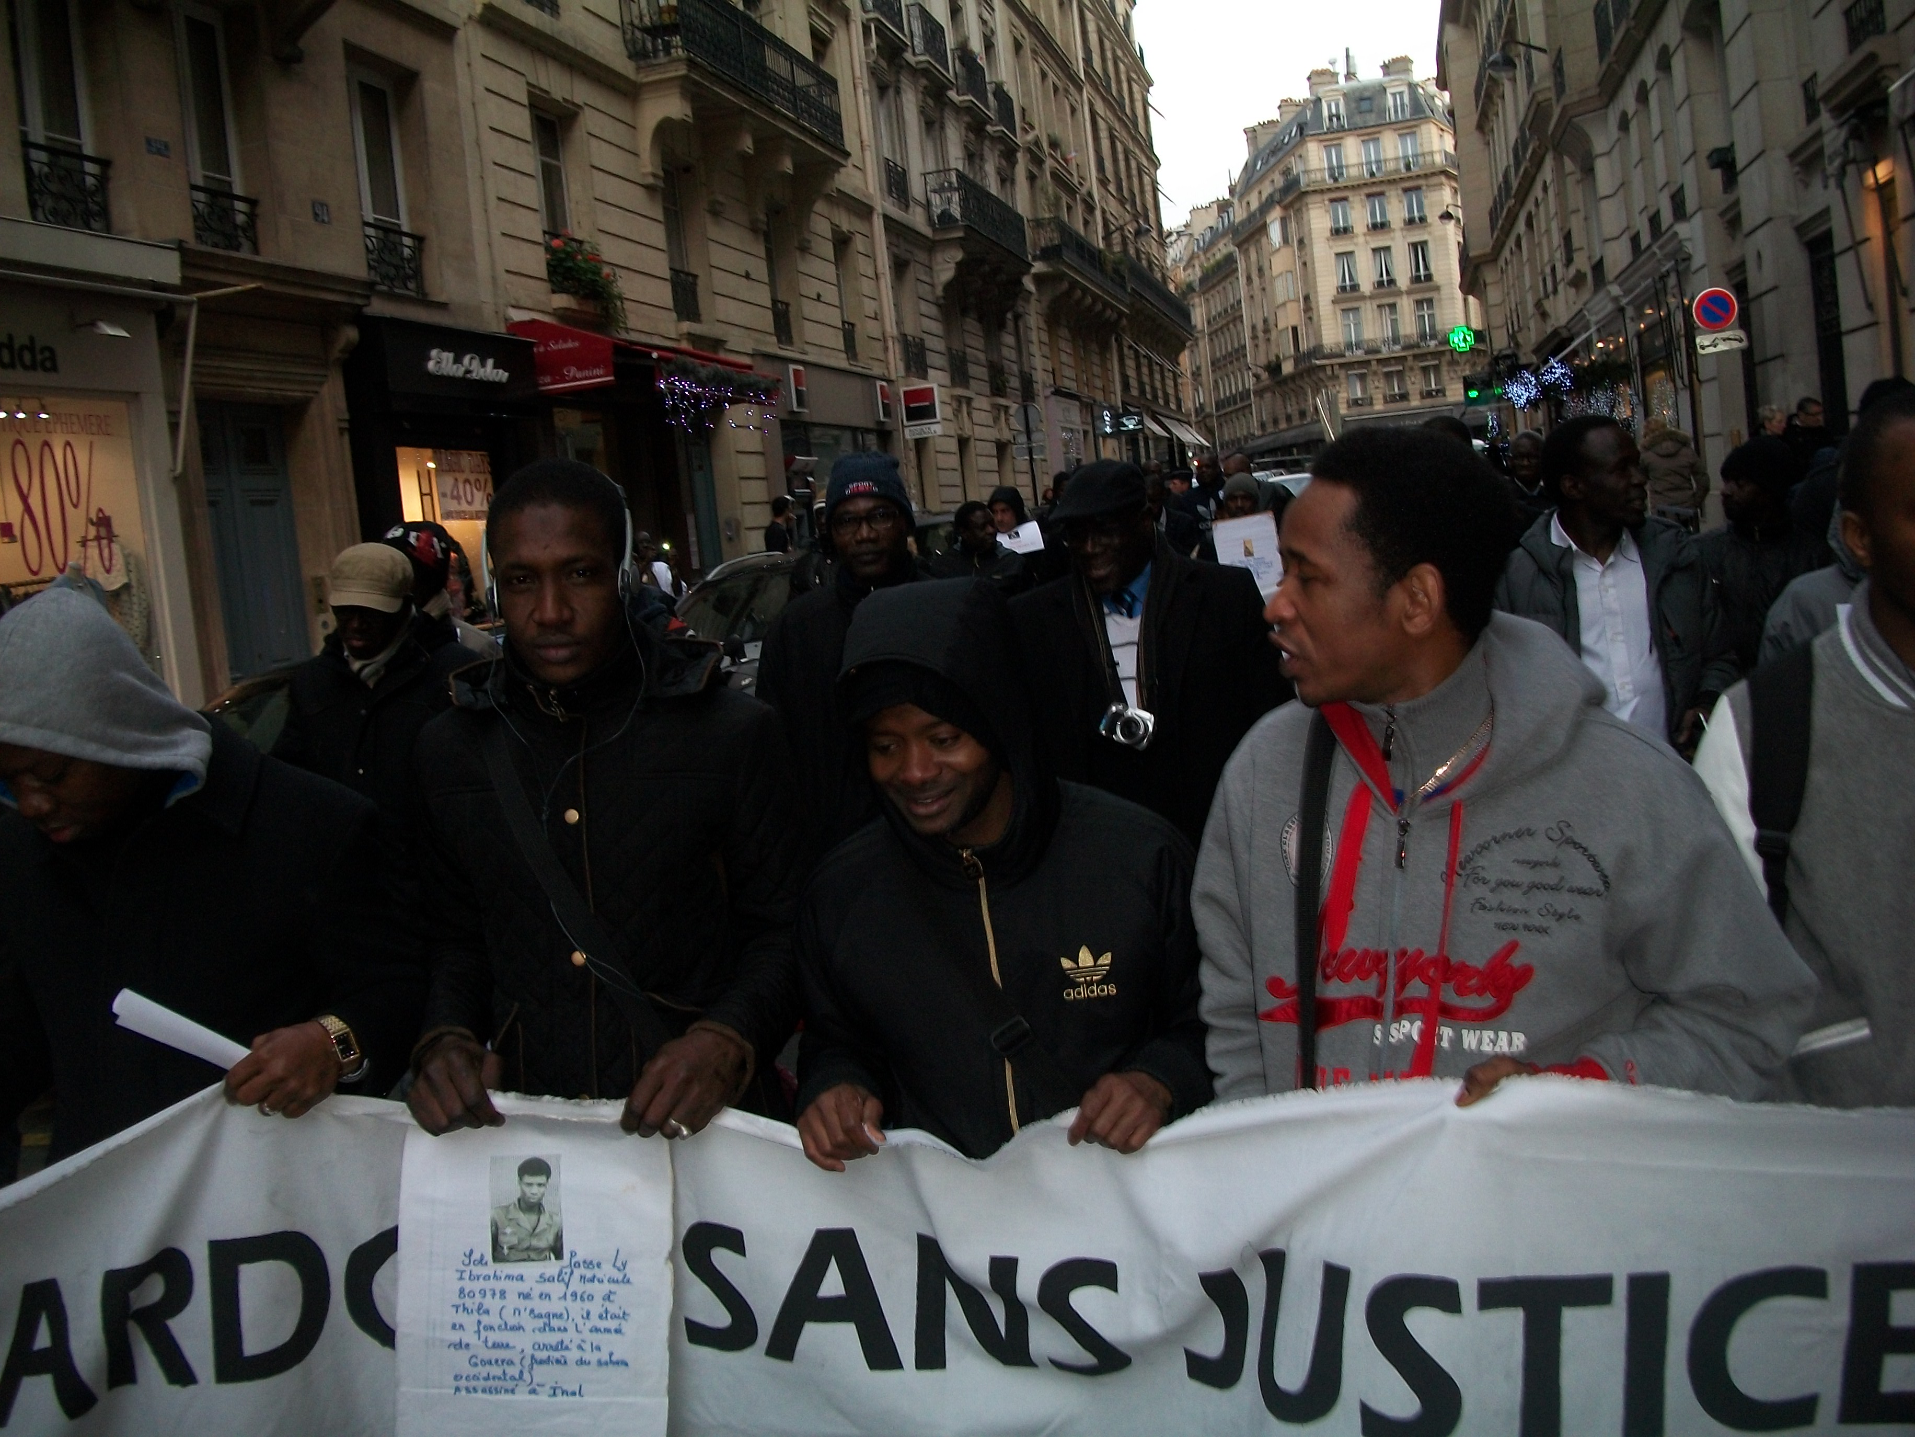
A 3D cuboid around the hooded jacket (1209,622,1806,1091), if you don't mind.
[{"bbox_3d":[0.526,0.282,1.680,0.560,0.720,0.360,-3,7,29],"label":"hooded jacket"}]

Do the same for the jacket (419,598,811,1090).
[{"bbox_3d":[-0.415,0.246,2.120,0.520,0.790,0.360,-6,6,2],"label":"jacket"}]

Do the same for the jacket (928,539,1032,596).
[{"bbox_3d":[0.142,-0.520,8.600,0.540,0.740,0.340,-6,6,0],"label":"jacket"}]

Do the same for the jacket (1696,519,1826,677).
[{"bbox_3d":[2.184,-0.193,4.800,0.520,0.700,0.330,-5,6,22],"label":"jacket"}]

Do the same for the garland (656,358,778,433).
[{"bbox_3d":[-2.405,-3.299,18.573,0.300,0.650,3.700,-5,6,14],"label":"garland"}]

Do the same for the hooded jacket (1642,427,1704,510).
[{"bbox_3d":[6.078,-2.098,15.000,0.560,0.720,0.360,-7,6,-8],"label":"hooded jacket"}]

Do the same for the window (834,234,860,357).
[{"bbox_3d":[-1.759,-7.042,29.614,0.250,2.100,1.100,-6,6,14],"label":"window"}]

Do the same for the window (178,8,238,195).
[{"bbox_3d":[-5.602,-4.410,13.092,0.150,1.750,0.820,-5,6,14],"label":"window"}]

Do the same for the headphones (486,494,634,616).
[{"bbox_3d":[-0.456,-0.196,2.030,0.168,0.178,0.080,-7,6,-5],"label":"headphones"}]

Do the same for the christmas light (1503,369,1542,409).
[{"bbox_3d":[11.500,-6.708,36.000,0.750,0.820,0.650,-6,6,14],"label":"christmas light"}]

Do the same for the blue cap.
[{"bbox_3d":[-0.194,-0.493,3.850,0.200,0.180,0.235,-7,6,-2],"label":"blue cap"}]

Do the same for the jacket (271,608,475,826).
[{"bbox_3d":[-1.307,0.130,4.000,0.490,0.740,0.340,-6,6,6],"label":"jacket"}]

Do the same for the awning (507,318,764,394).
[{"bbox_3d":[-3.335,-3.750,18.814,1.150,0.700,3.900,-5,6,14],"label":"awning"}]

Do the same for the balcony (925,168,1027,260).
[{"bbox_3d":[0.515,-10.574,37.934,0.700,1.100,6.700,-6,6,14],"label":"balcony"}]

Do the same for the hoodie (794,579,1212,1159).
[{"bbox_3d":[0.064,0.218,2.140,0.500,0.770,0.390,-6,6,12],"label":"hoodie"}]

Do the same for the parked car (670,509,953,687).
[{"bbox_3d":[-0.800,-0.474,13.319,1.800,1.580,4.200,-6,6,14],"label":"parked car"}]

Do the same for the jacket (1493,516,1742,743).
[{"bbox_3d":[1.477,-0.105,3.950,0.540,0.720,0.340,-6,6,11],"label":"jacket"}]

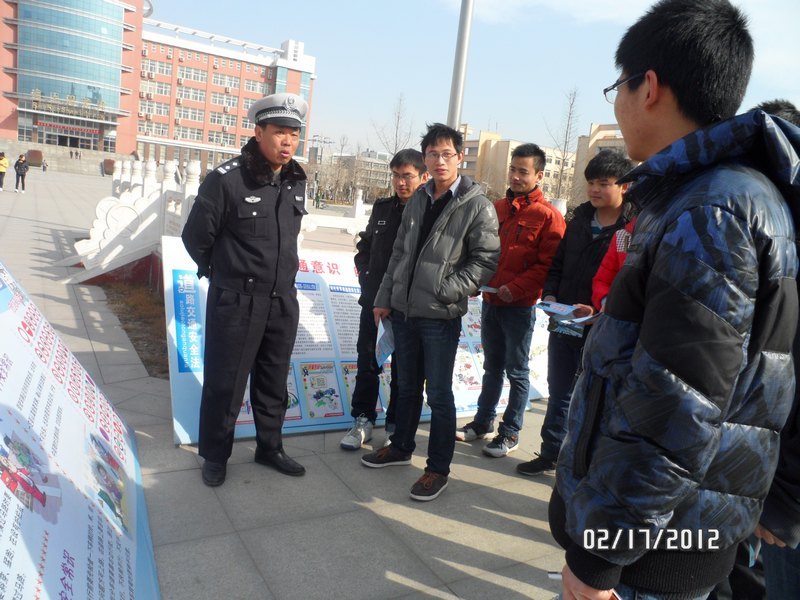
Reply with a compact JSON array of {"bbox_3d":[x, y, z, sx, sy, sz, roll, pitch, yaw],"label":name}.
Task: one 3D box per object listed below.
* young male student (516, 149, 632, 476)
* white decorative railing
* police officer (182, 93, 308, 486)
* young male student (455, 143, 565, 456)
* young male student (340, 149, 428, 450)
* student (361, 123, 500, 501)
[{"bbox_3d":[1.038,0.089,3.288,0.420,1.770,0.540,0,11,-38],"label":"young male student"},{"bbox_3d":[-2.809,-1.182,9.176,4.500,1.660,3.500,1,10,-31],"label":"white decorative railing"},{"bbox_3d":[-0.681,-0.047,2.846,0.560,1.790,0.430,-1,12,-42],"label":"police officer"},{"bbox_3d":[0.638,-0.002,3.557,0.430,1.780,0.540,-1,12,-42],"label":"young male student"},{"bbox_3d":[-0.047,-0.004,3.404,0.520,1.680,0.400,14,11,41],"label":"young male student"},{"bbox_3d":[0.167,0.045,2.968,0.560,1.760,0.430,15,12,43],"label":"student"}]

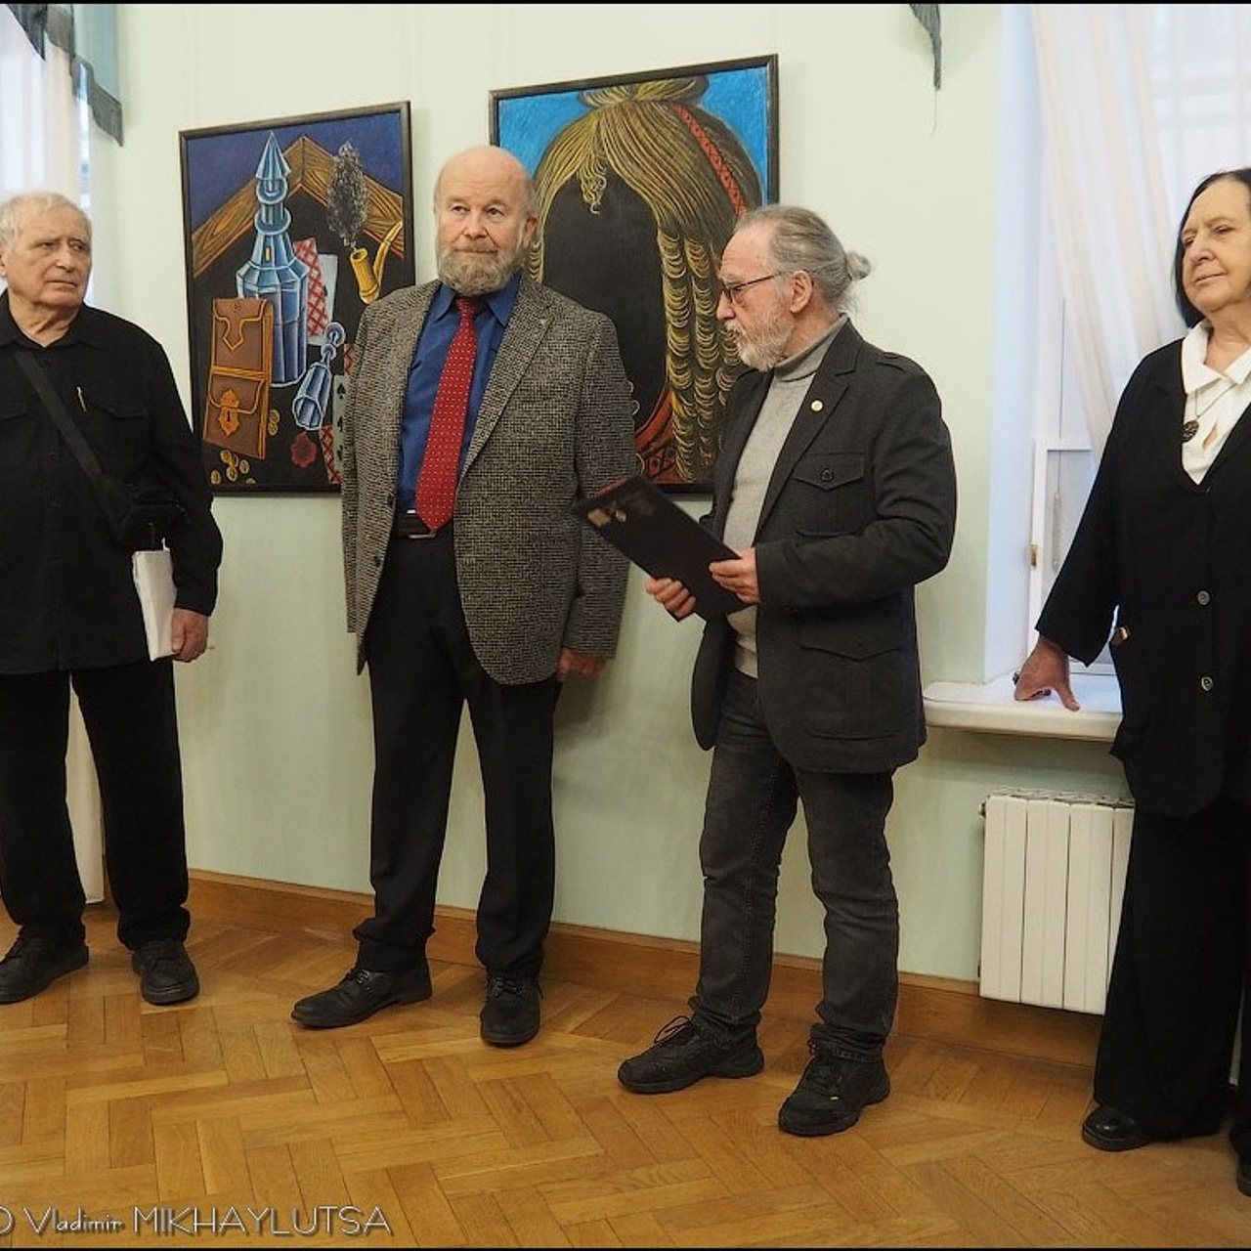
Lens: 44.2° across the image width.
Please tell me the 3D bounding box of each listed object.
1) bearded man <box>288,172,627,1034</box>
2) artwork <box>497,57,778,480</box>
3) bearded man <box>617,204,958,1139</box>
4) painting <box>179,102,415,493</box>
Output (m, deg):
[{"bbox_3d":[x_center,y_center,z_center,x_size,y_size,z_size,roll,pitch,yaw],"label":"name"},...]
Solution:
[{"bbox_3d":[-0.325,-0.067,3.275,0.620,1.810,0.390,2,5,22],"label":"bearded man"},{"bbox_3d":[0.018,-0.728,3.323,0.678,0.886,0.040,3,8,26],"label":"artwork"},{"bbox_3d":[0.309,0.068,2.841,0.460,1.620,0.540,-3,6,-40],"label":"bearded man"},{"bbox_3d":[-0.776,-0.758,3.714,0.678,0.886,0.040,3,8,26],"label":"painting"}]

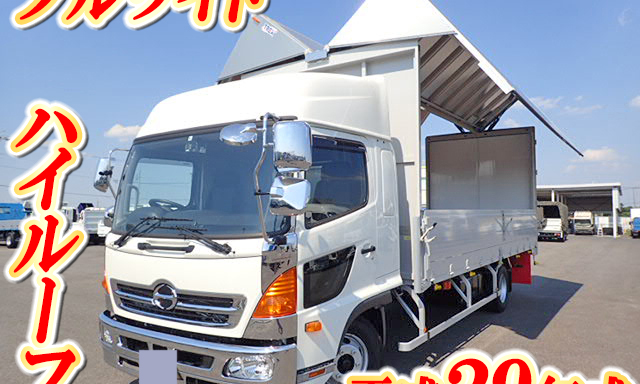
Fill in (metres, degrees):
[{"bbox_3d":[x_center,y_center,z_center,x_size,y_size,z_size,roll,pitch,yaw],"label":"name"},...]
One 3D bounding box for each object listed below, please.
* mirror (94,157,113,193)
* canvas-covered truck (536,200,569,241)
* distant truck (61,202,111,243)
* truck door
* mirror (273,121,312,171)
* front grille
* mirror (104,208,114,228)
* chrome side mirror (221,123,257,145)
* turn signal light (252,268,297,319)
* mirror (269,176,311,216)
[{"bbox_3d":[-2.108,-0.166,4.500,0.110,0.320,0.200,2,-3,-43],"label":"mirror"},{"bbox_3d":[12.976,1.685,25.857,1.550,2.080,3.700,-2,-3,35],"label":"canvas-covered truck"},{"bbox_3d":[-13.665,1.982,27.200,5.000,2.250,1.900,0,-3,-3],"label":"distant truck"},{"bbox_3d":[0.160,0.370,3.501,0.160,1.580,1.040,-2,-3,35],"label":"truck door"},{"bbox_3d":[-0.169,-0.289,2.840,0.210,0.290,0.110,-1,-2,13],"label":"mirror"},{"bbox_3d":[-1.165,0.845,3.608,1.520,0.280,0.150,-2,-3,35],"label":"front grille"},{"bbox_3d":[-2.035,0.248,4.500,0.130,0.230,0.200,2,-3,-43],"label":"mirror"},{"bbox_3d":[-0.511,-0.361,2.900,0.210,0.140,0.140,-2,-3,35],"label":"chrome side mirror"},{"bbox_3d":[-0.310,0.692,3.150,0.280,0.320,0.150,-1,-2,23],"label":"turn signal light"},{"bbox_3d":[-0.181,0.028,2.840,0.230,0.240,0.130,-1,-2,13],"label":"mirror"}]

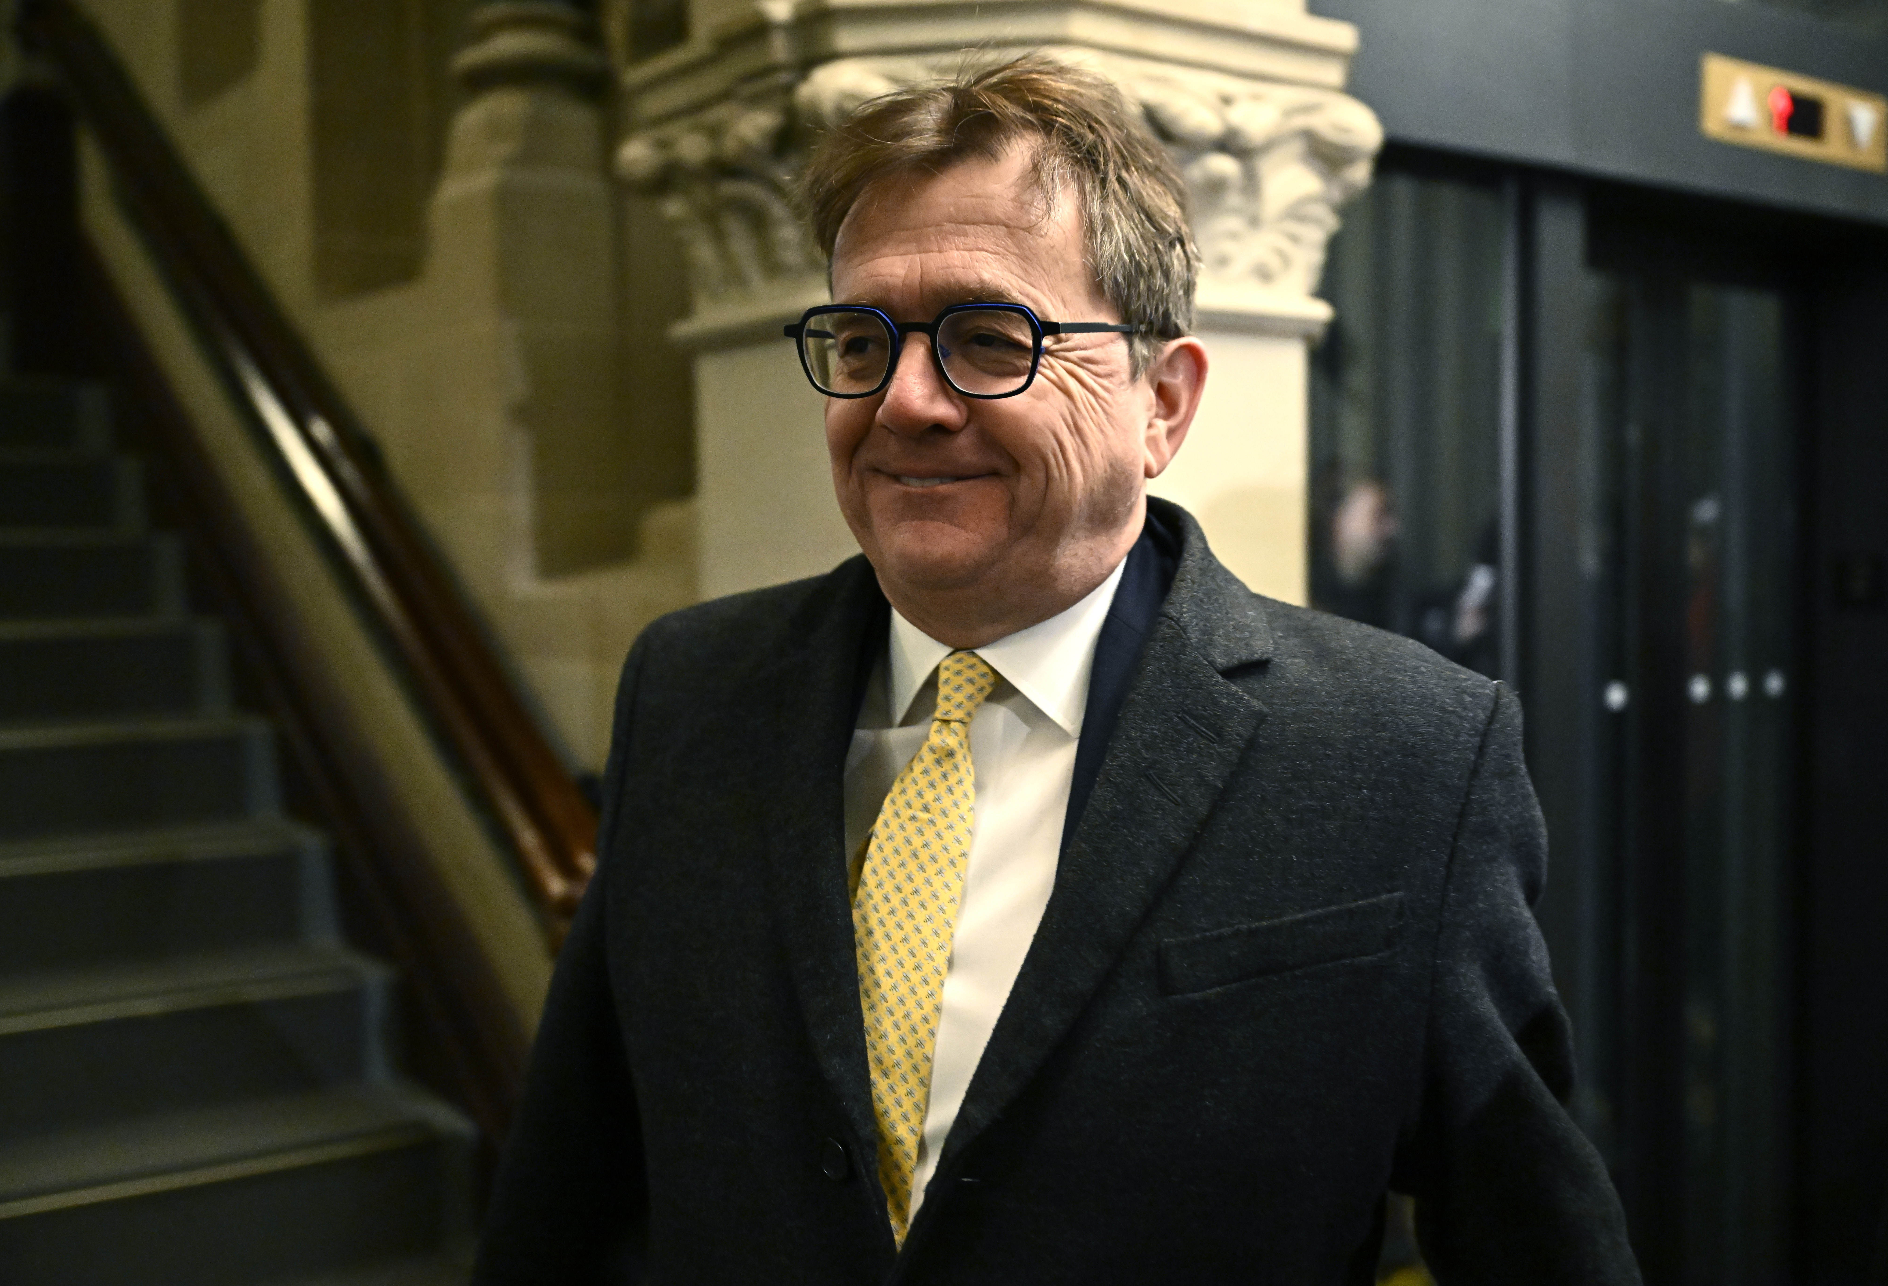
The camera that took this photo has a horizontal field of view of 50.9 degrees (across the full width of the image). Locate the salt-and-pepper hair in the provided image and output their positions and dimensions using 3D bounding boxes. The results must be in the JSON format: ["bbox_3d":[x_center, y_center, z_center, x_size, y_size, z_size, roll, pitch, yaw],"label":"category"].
[{"bbox_3d":[0.034,-0.203,1.025,0.185,0.190,0.198,4,9,28],"label":"salt-and-pepper hair"}]

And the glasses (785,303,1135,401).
[{"bbox_3d":[0.020,-0.143,0.993,0.146,0.048,0.143,4,9,28],"label":"glasses"}]

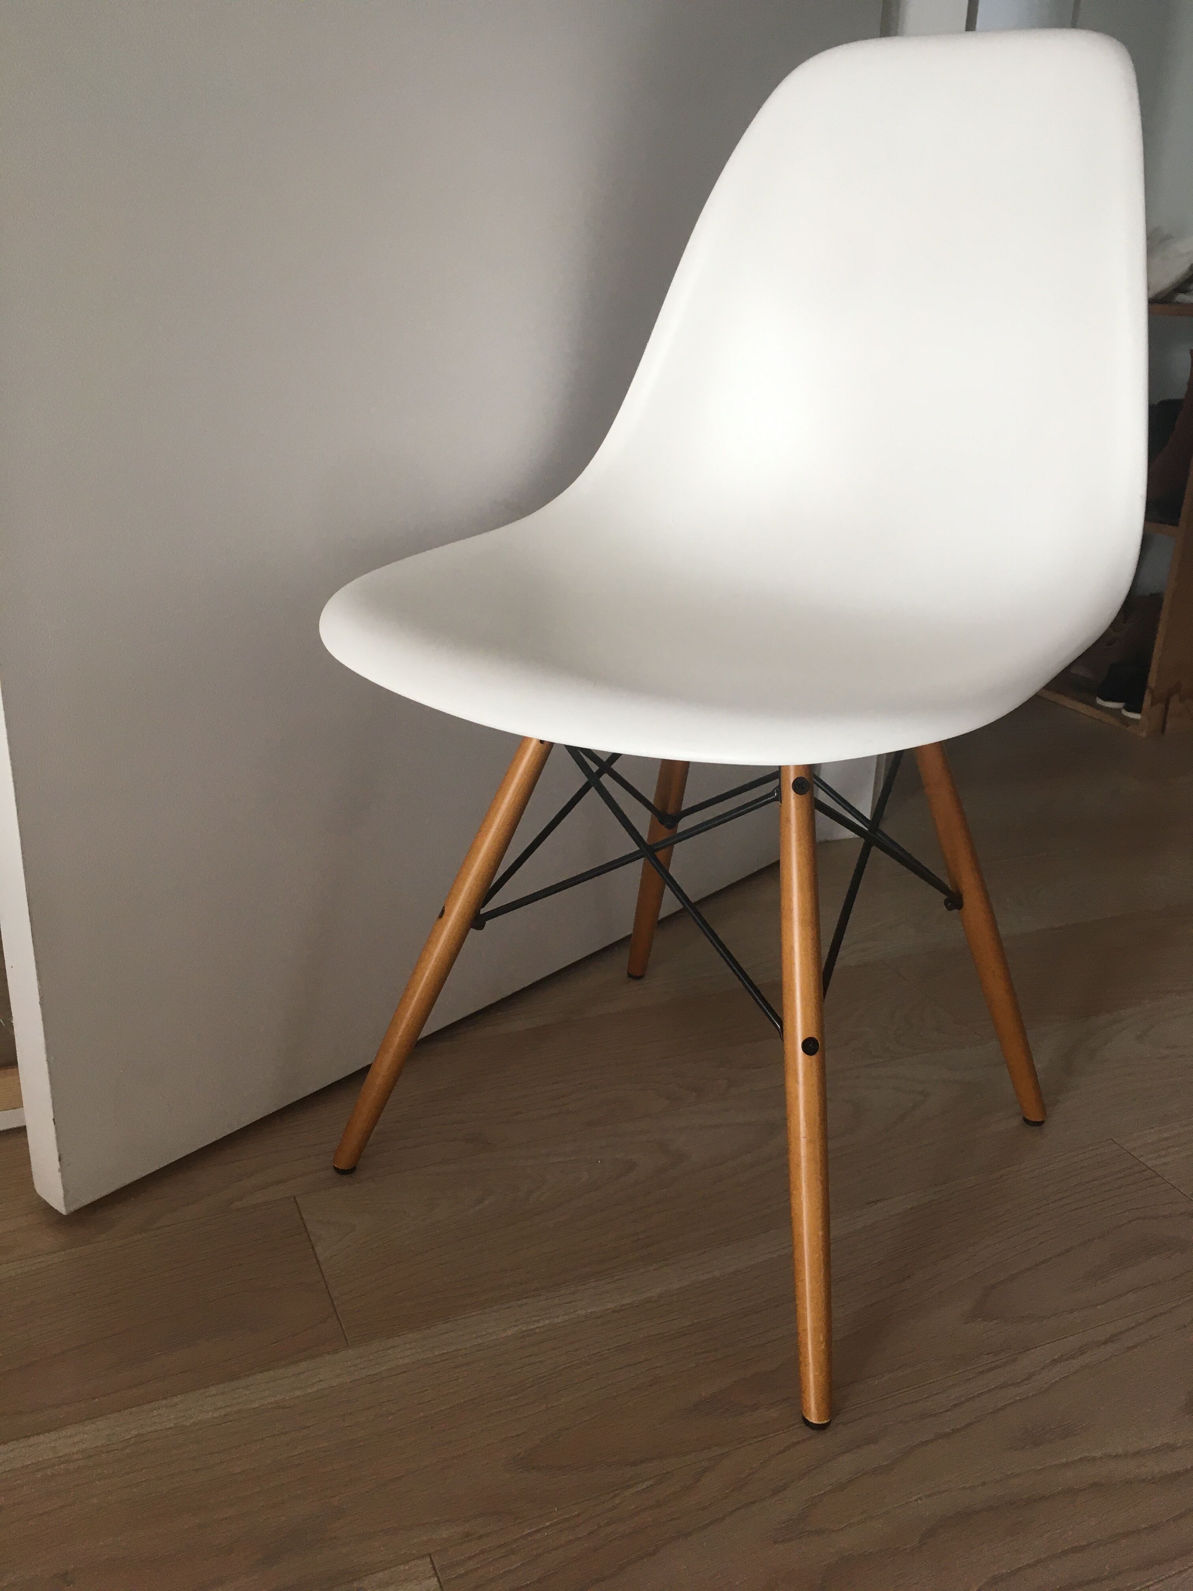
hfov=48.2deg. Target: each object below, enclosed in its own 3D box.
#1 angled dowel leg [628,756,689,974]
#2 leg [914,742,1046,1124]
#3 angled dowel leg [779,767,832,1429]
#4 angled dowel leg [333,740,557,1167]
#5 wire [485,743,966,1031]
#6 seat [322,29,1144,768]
[{"bbox_3d":[0.058,0.032,1.188,0.025,0.401,0.025,-1,43,-9],"label":"angled dowel leg"},{"bbox_3d":[0.295,0.097,1.027,0.025,0.397,0.025,-22,22,-1],"label":"leg"},{"bbox_3d":[0.125,0.173,0.799,0.025,0.399,0.025,-1,-2,-9],"label":"angled dowel leg"},{"bbox_3d":[-0.109,0.107,0.960,0.025,0.399,0.025,21,15,-16],"label":"angled dowel leg"},{"bbox_3d":[0.095,0.009,0.961,0.264,0.174,0.264,15,24,33],"label":"wire"},{"bbox_3d":[0.112,-0.289,0.864,0.465,0.441,0.542,15,24,33],"label":"seat"}]

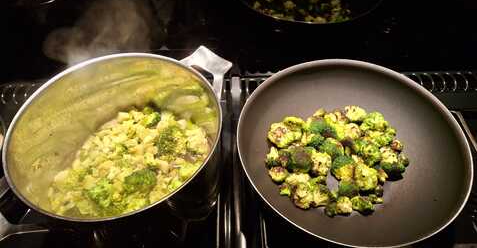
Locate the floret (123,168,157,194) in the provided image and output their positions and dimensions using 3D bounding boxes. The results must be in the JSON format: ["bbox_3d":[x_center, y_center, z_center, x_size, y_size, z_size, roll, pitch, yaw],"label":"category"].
[{"bbox_3d":[-0.123,0.070,0.429,0.042,0.030,0.032,-3,51,0],"label":"floret"}]

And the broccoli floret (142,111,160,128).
[{"bbox_3d":[-0.124,-0.006,0.492,0.027,0.020,0.024,-3,51,0],"label":"broccoli floret"}]

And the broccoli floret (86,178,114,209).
[{"bbox_3d":[-0.168,0.085,0.419,0.033,0.029,0.036,-3,51,0],"label":"broccoli floret"}]

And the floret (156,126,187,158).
[{"bbox_3d":[-0.091,0.024,0.467,0.040,0.030,0.041,-3,51,0],"label":"floret"}]

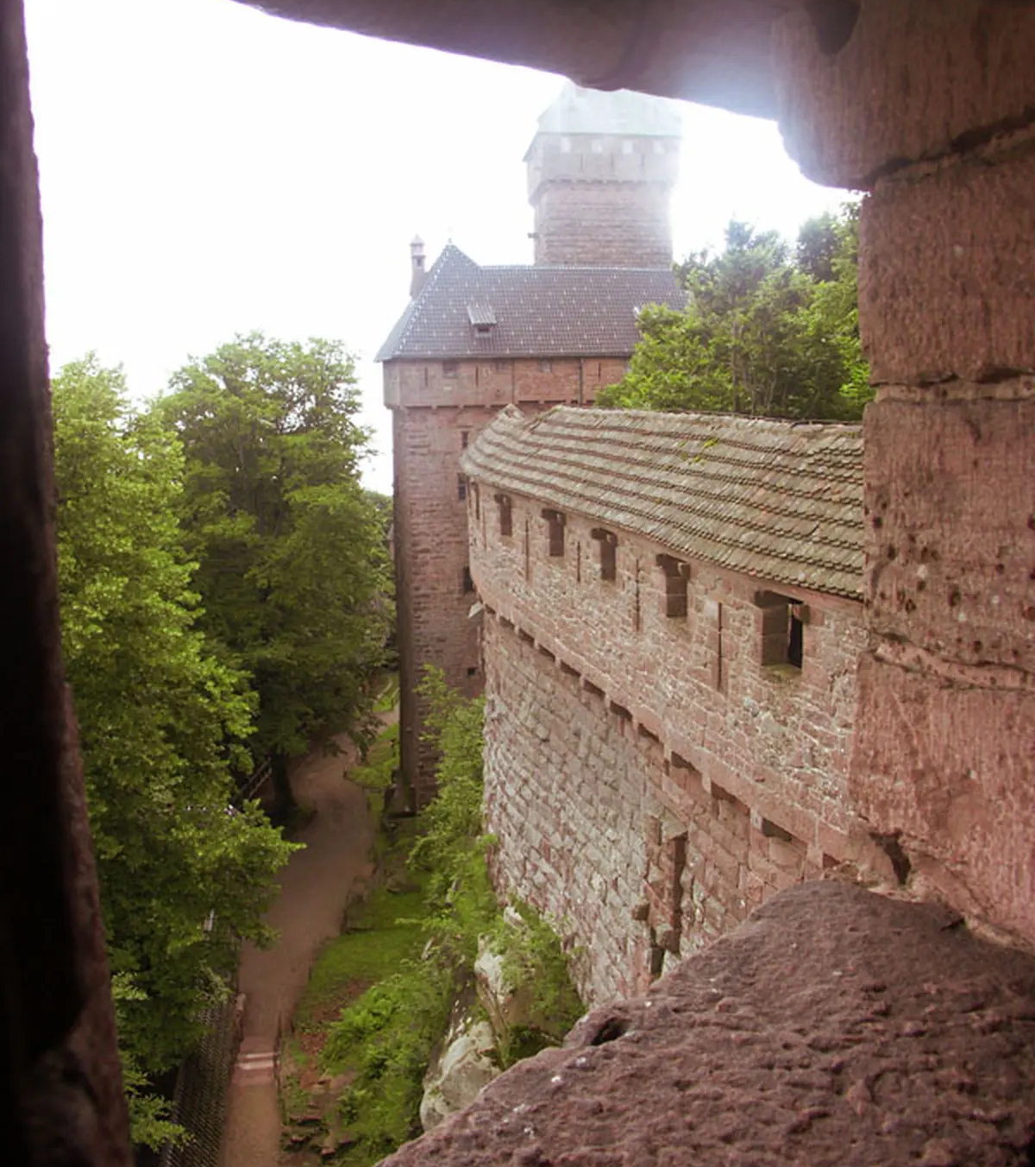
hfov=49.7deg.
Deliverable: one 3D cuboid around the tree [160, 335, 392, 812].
[{"bbox_3d":[-11.248,0.254,52.550,11.200,23.200,11.200,0,11,0],"label":"tree"}]

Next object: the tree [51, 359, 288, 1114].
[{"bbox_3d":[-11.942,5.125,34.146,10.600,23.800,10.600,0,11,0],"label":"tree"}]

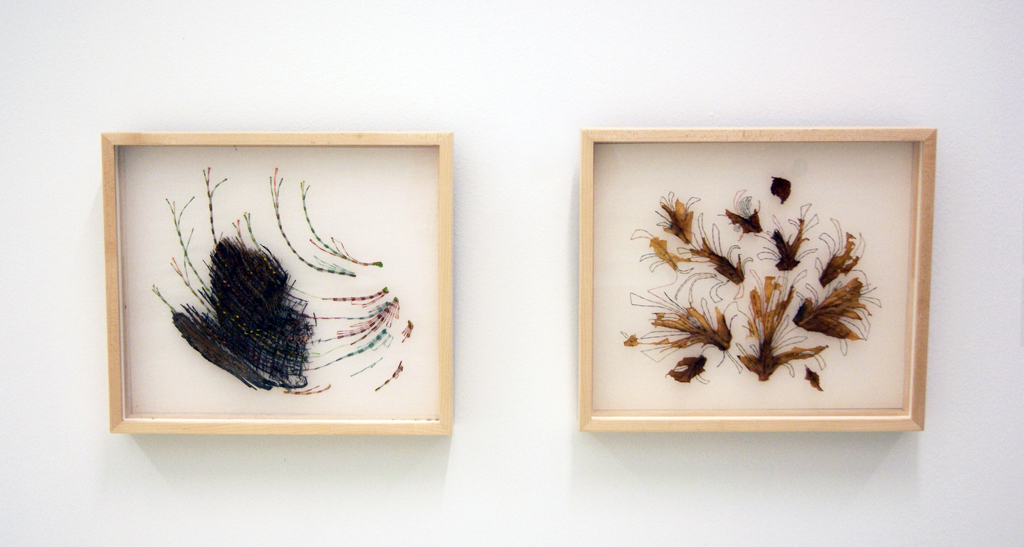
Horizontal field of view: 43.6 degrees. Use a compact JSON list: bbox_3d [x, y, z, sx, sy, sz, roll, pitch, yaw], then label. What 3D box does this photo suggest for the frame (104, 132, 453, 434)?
[{"bbox_3d":[-0.275,0.012,1.532,0.410,0.358,0.043,0,7,1],"label":"frame"}]

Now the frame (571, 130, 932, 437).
[{"bbox_3d":[0.286,0.009,1.526,0.410,0.358,0.043,0,7,1],"label":"frame"}]

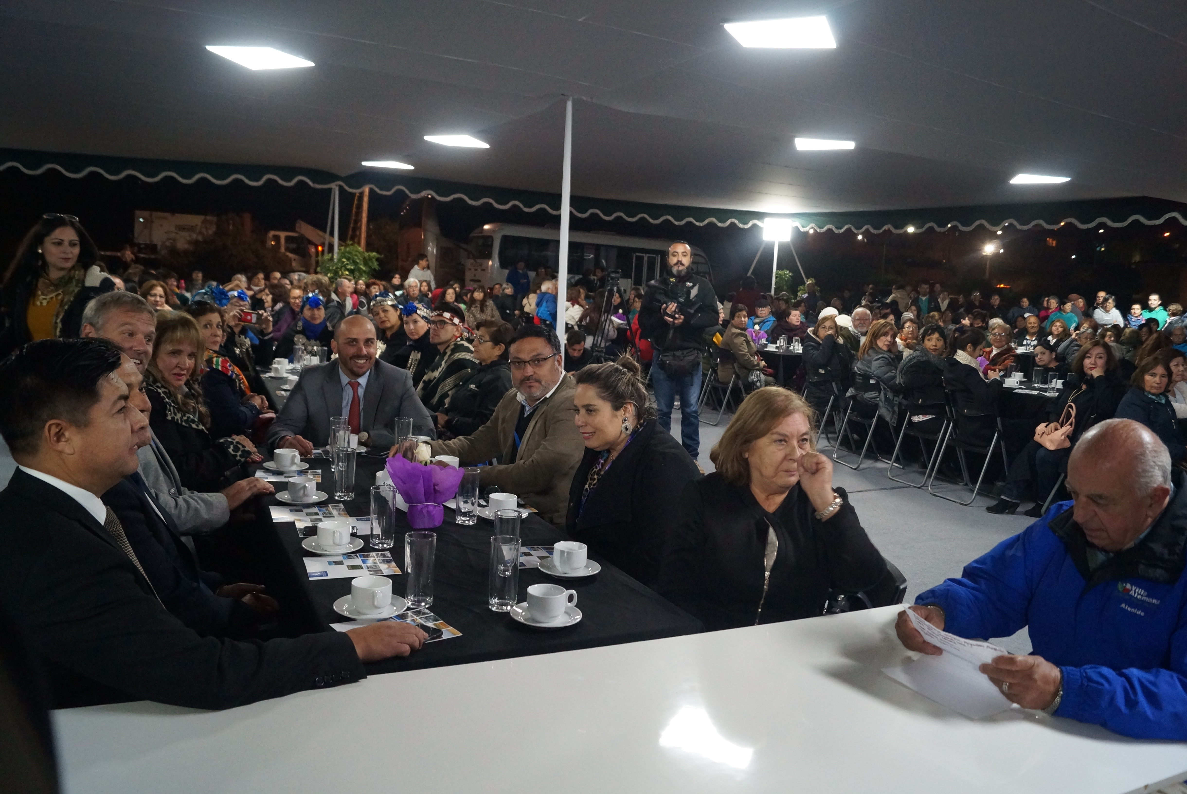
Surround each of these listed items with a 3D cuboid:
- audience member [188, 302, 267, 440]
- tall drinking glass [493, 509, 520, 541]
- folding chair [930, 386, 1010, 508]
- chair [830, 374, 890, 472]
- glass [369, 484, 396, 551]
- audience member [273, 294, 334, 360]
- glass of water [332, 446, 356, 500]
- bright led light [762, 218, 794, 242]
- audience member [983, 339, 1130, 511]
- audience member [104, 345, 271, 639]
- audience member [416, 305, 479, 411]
[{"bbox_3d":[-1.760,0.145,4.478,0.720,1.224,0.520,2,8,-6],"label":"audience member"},{"bbox_3d":[-0.217,0.362,2.243,0.067,0.150,0.067,3,8,0],"label":"tall drinking glass"},{"bbox_3d":[2.835,0.339,6.611,0.480,0.790,0.450,-1,9,-25],"label":"folding chair"},{"bbox_3d":[2.333,0.180,7.521,0.470,0.780,0.450,0,9,-20],"label":"chair"},{"bbox_3d":[-0.558,0.317,2.377,0.067,0.150,0.067,3,8,0],"label":"glass"},{"bbox_3d":[-1.898,-0.086,6.114,0.530,1.220,0.720,0,9,-21],"label":"audience member"},{"bbox_3d":[-0.736,0.227,2.647,0.064,0.147,0.064,3,8,0],"label":"glass of water"},{"bbox_3d":[2.952,-2.669,14.300,0.480,0.380,0.150,4,8,7],"label":"bright led light"},{"bbox_3d":[3.245,0.184,6.177,0.820,1.173,0.500,-1,9,-28],"label":"audience member"},{"bbox_3d":[-0.984,0.513,2.140,0.800,1.260,0.560,0,9,-22],"label":"audience member"},{"bbox_3d":[-0.942,0.103,4.960,0.720,1.255,0.520,-2,9,-30],"label":"audience member"}]

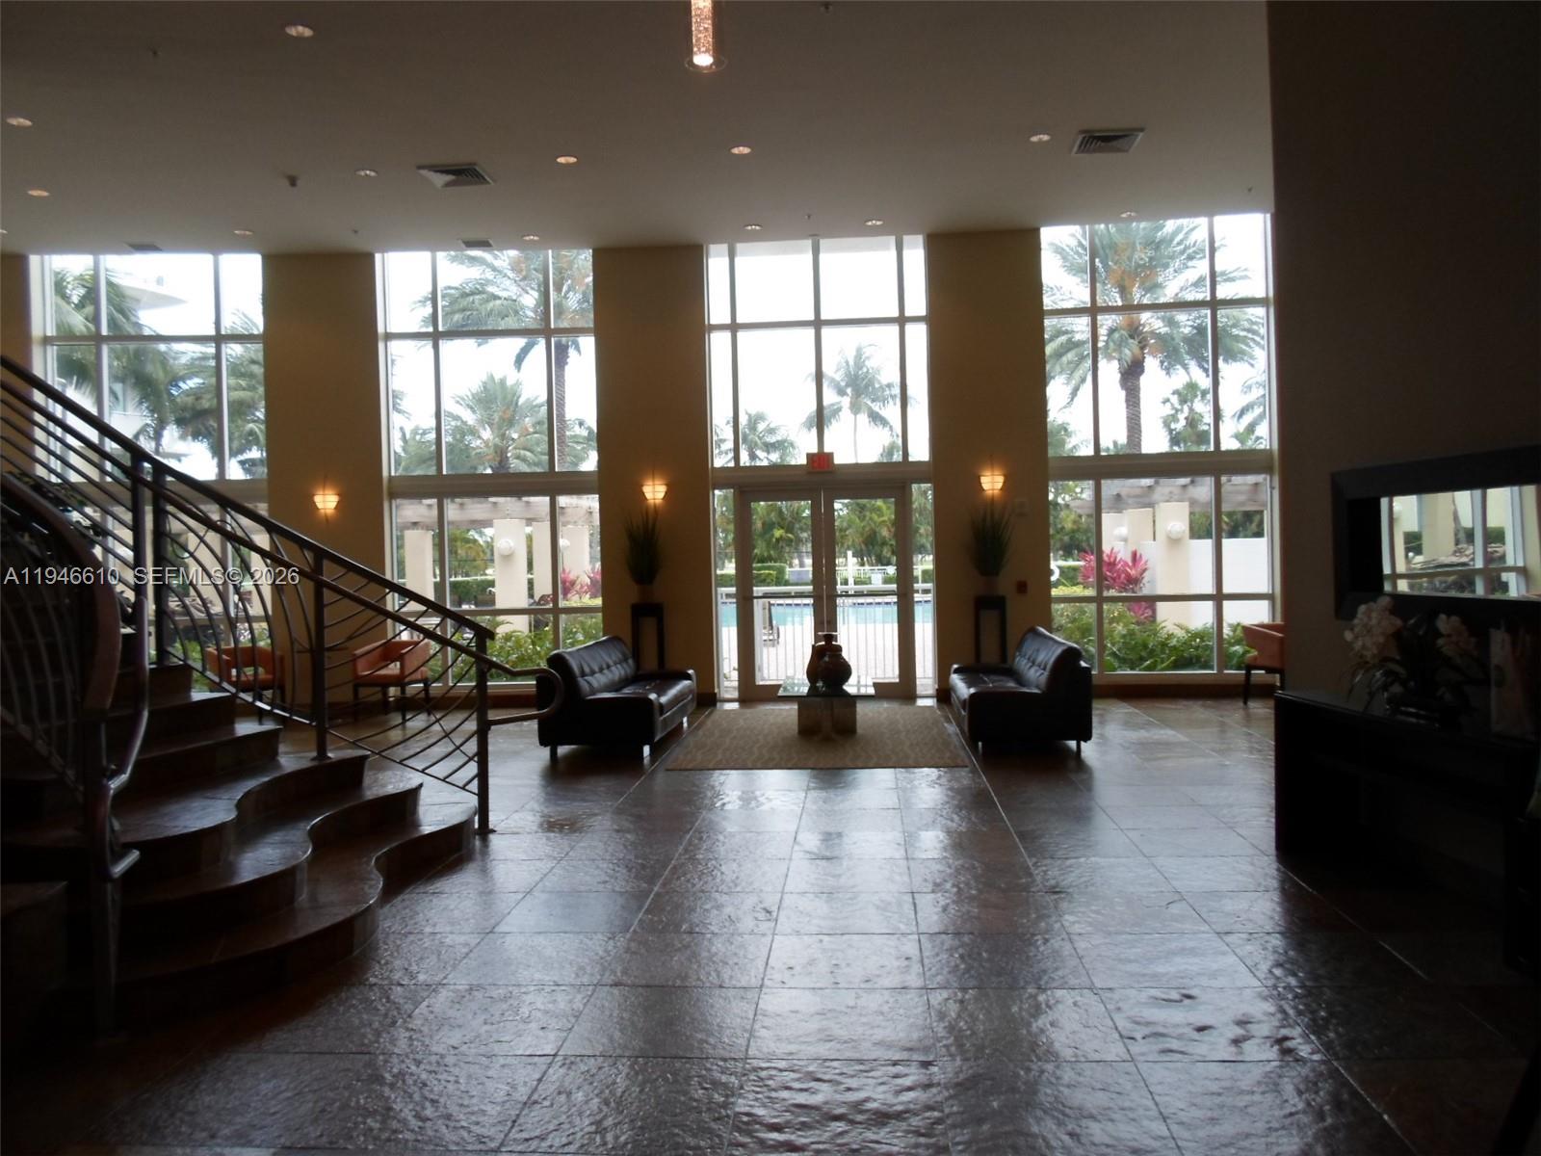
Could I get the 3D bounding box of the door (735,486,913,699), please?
[{"bbox_3d":[0.579,0.167,12.039,1.885,2.285,0.100,-1,1,4],"label":"door"}]

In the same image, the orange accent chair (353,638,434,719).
[{"bbox_3d":[-3.929,1.074,11.641,0.560,0.790,0.590,-1,1,12],"label":"orange accent chair"}]

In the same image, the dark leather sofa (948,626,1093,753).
[{"bbox_3d":[2.085,0.937,9.517,0.930,0.855,1.800,-1,1,3],"label":"dark leather sofa"}]

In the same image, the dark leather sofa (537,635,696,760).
[{"bbox_3d":[-1.303,1.014,9.797,0.930,0.860,1.800,-1,1,7],"label":"dark leather sofa"}]

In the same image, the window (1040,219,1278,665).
[{"bbox_3d":[4.042,-1.350,11.528,2.256,4.715,0.120,-1,1,10],"label":"window"}]

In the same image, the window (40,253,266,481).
[{"bbox_3d":[-6.507,-2.213,11.686,2.227,2.417,0.120,-2,1,-7],"label":"window"}]

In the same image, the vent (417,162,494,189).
[{"bbox_3d":[-2.733,-3.489,9.636,0.550,0.050,0.550,-1,1,5],"label":"vent"}]

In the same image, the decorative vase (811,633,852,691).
[{"bbox_3d":[0.526,0.729,9.730,0.368,0.501,0.340,-1,1,5],"label":"decorative vase"}]

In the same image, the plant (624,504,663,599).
[{"bbox_3d":[-1.350,-0.262,11.827,0.410,1.023,0.400,-1,1,5],"label":"plant"}]

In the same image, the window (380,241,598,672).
[{"bbox_3d":[-3.024,-1.188,12.050,2.283,4.713,0.120,-2,1,-2],"label":"window"}]

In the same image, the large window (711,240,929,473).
[{"bbox_3d":[0.508,-2.398,11.936,2.366,2.449,0.120,-1,1,4],"label":"large window"}]

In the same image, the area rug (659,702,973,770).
[{"bbox_3d":[0.446,1.376,9.907,2.282,0.012,3.285,-1,1,5],"label":"area rug"}]

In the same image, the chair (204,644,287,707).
[{"bbox_3d":[-5.327,1.116,11.355,0.590,0.790,0.560,0,2,43],"label":"chair"}]

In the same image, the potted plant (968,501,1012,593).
[{"bbox_3d":[2.276,-0.311,11.528,0.410,0.960,0.400,-1,1,5],"label":"potted plant"}]

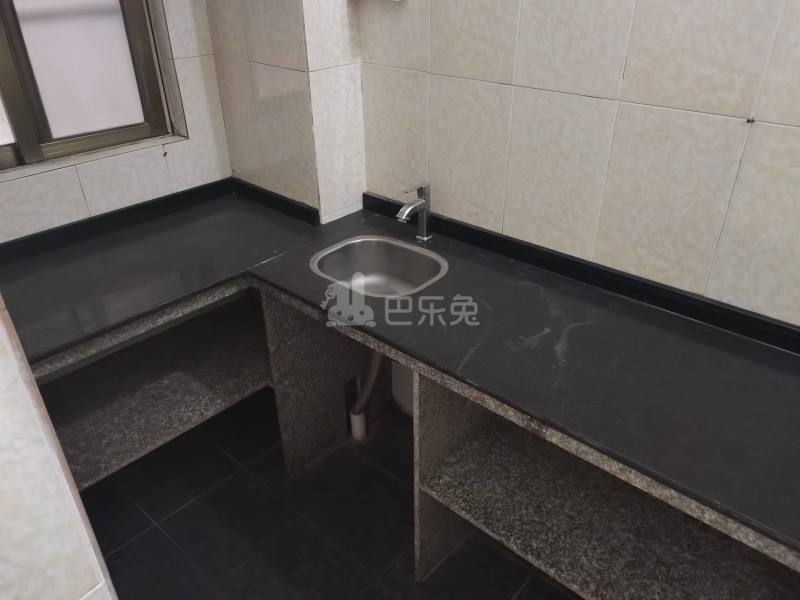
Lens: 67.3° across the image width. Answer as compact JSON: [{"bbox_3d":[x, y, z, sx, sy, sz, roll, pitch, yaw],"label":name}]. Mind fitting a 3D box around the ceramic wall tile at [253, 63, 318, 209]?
[{"bbox_3d":[-0.388,-0.554,2.047,0.304,0.450,0.010,24,38,36],"label":"ceramic wall tile"}]

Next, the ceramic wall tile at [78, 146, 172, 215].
[{"bbox_3d":[-0.776,-0.336,1.726,0.010,0.167,0.252,24,38,36],"label":"ceramic wall tile"}]

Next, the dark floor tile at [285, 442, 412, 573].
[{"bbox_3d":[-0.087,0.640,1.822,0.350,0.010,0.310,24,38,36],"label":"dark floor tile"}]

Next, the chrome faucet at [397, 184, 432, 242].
[{"bbox_3d":[0.047,-0.264,1.884,0.045,0.180,0.149,24,38,36],"label":"chrome faucet"}]

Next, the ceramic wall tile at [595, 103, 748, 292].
[{"bbox_3d":[0.557,-0.201,1.271,0.254,0.390,0.010,24,38,36],"label":"ceramic wall tile"}]

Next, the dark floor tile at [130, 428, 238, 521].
[{"bbox_3d":[-0.823,0.630,2.196,0.333,0.010,0.333,24,38,36],"label":"dark floor tile"}]

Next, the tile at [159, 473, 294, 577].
[{"bbox_3d":[-0.501,0.665,1.786,0.305,0.010,0.305,24,38,36],"label":"tile"}]

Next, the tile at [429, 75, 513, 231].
[{"bbox_3d":[0.207,-0.440,1.836,0.300,0.450,0.010,24,38,36],"label":"tile"}]

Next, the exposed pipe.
[{"bbox_3d":[-0.100,0.311,1.891,0.190,0.470,0.080,24,38,36],"label":"exposed pipe"}]

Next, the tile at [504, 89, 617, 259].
[{"bbox_3d":[0.429,-0.342,1.662,0.296,0.450,0.010,24,38,36],"label":"tile"}]

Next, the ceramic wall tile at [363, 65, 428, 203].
[{"bbox_3d":[-0.013,-0.537,2.009,0.287,0.450,0.010,24,38,36],"label":"ceramic wall tile"}]

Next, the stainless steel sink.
[{"bbox_3d":[-0.054,-0.038,1.623,0.348,0.145,0.295,24,38,36],"label":"stainless steel sink"}]

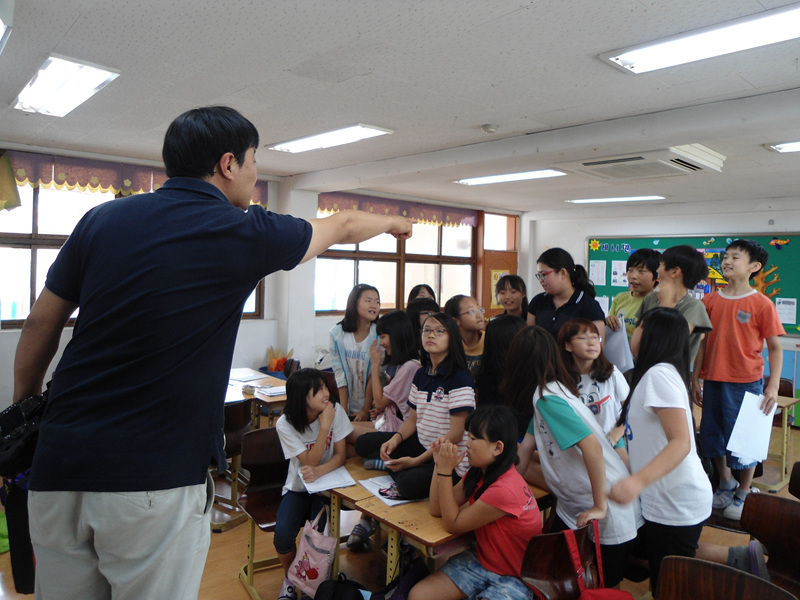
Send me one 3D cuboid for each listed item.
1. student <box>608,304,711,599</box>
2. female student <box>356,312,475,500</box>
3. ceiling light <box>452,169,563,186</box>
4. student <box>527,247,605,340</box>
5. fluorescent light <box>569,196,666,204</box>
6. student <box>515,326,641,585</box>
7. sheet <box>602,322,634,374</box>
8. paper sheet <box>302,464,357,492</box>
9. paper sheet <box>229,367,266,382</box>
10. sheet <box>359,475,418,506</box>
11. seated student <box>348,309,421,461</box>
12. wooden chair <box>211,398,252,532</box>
[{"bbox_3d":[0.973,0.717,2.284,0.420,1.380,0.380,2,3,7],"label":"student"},{"bbox_3d":[0.055,0.415,2.760,0.580,0.780,0.560,4,4,37],"label":"female student"},{"bbox_3d":[1.083,-1.224,6.067,0.310,0.060,1.260,-1,4,-40],"label":"ceiling light"},{"bbox_3d":[0.771,0.460,2.885,0.430,1.420,0.310,4,4,40],"label":"student"},{"bbox_3d":[2.699,-1.260,7.590,0.300,0.060,1.250,-1,4,-40],"label":"fluorescent light"},{"bbox_3d":[0.665,0.825,2.280,0.490,1.430,0.450,1,3,-10],"label":"student"},{"bbox_3d":[1.028,0.223,2.880,0.210,0.290,0.020,-5,1,17],"label":"sheet"},{"bbox_3d":[-0.308,0.760,2.560,0.215,0.010,0.280,0,3,-24],"label":"paper sheet"},{"bbox_3d":[-1.273,0.626,4.898,0.220,0.010,0.300,3,4,24],"label":"paper sheet"},{"bbox_3d":[-0.011,0.777,2.467,0.210,0.008,0.297,0,3,-28],"label":"sheet"},{"bbox_3d":[-0.090,0.406,3.170,0.500,0.740,0.520,1,4,-21],"label":"seated student"},{"bbox_3d":[-1.203,1.005,3.855,0.460,0.760,0.380,4,4,37],"label":"wooden chair"}]

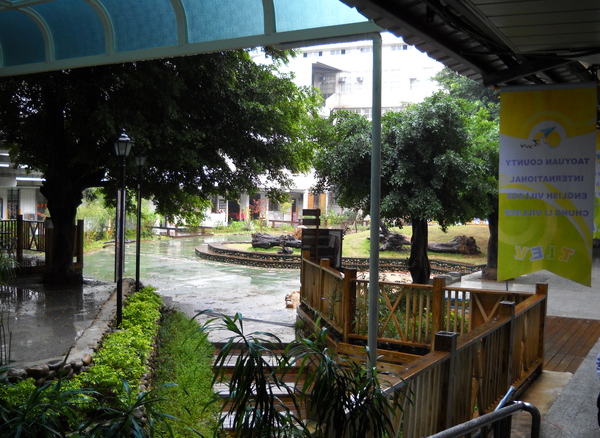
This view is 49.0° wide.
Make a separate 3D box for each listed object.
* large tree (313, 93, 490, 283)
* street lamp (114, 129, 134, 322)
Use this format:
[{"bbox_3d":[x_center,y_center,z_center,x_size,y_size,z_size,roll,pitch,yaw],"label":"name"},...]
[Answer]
[{"bbox_3d":[2.065,-0.631,13.400,3.600,3.920,3.500,1,1,6],"label":"large tree"},{"bbox_3d":[-2.290,0.126,8.500,0.250,2.560,0.250,1,1,-11],"label":"street lamp"}]

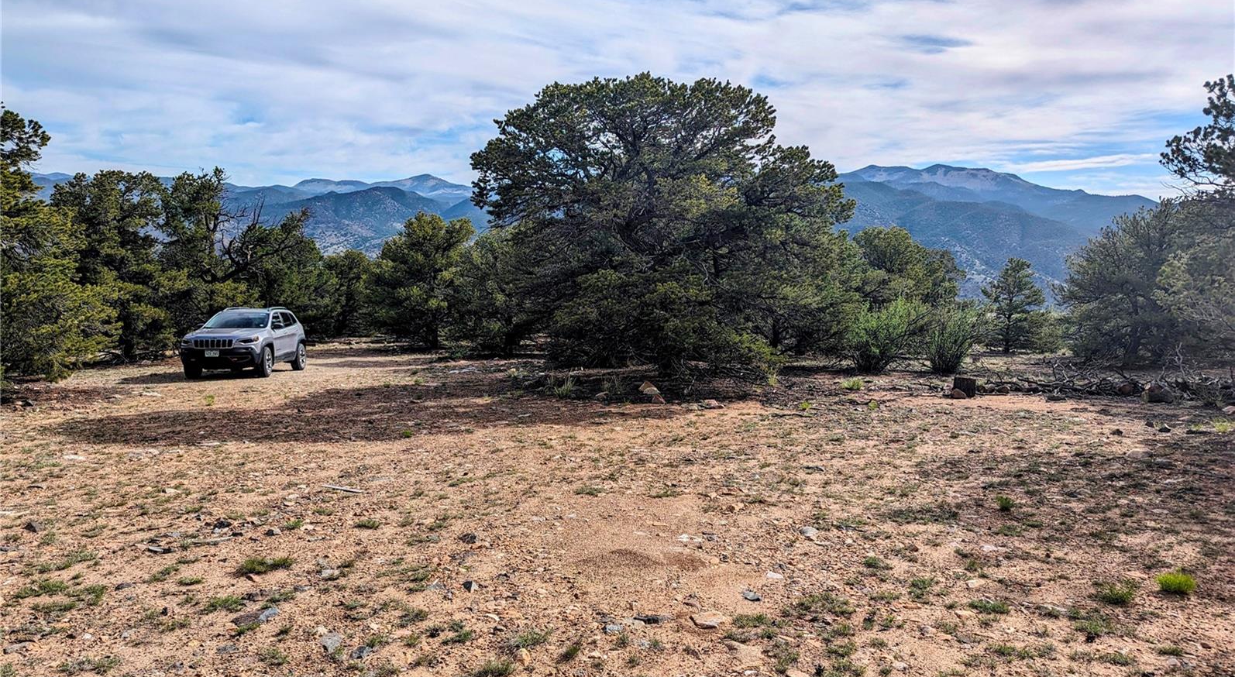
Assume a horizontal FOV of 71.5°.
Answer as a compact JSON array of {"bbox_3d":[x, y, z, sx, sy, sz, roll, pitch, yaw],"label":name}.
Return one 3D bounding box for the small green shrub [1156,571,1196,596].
[{"bbox_3d":[3.207,1.390,4.921,0.190,0.120,0.165,1,2,33],"label":"small green shrub"}]

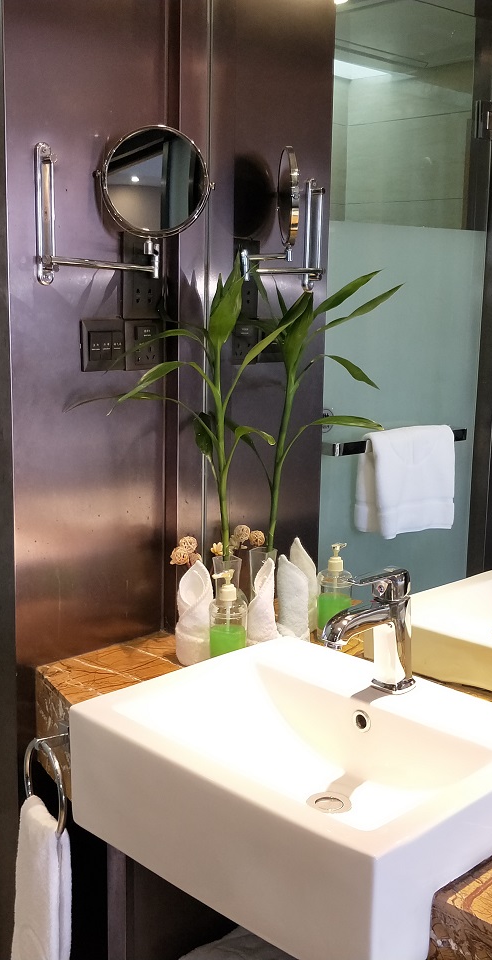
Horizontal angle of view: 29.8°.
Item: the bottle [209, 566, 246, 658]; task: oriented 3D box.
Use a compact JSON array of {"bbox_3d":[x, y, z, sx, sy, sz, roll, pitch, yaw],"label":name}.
[{"bbox_3d":[-0.028,0.233,1.517,0.060,0.174,0.060,1,9,0],"label":"bottle"}]

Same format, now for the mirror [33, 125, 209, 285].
[{"bbox_3d":[-0.198,-0.445,1.511,0.276,0.258,0.146,-1,9,-7],"label":"mirror"}]

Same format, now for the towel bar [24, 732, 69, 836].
[{"bbox_3d":[-0.297,0.462,1.423,0.055,0.158,0.148,-6,11,-35],"label":"towel bar"}]

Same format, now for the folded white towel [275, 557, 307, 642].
[{"bbox_3d":[0.086,0.216,1.641,0.058,0.168,0.065,8,12,41],"label":"folded white towel"}]

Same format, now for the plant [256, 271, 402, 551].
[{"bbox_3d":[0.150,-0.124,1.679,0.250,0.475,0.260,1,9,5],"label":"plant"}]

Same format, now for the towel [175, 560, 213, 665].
[{"bbox_3d":[-0.088,0.228,1.622,0.067,0.172,0.067,3,9,14],"label":"towel"}]

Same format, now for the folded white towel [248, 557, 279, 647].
[{"bbox_3d":[0.029,0.229,1.636,0.066,0.170,0.066,1,9,0],"label":"folded white towel"}]

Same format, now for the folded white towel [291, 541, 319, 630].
[{"bbox_3d":[0.107,0.194,1.755,0.064,0.170,0.064,-2,9,-13],"label":"folded white towel"}]

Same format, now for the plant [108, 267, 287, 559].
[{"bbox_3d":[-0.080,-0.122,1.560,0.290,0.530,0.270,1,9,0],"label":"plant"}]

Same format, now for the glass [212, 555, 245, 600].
[{"bbox_3d":[-0.033,0.223,1.687,0.045,0.163,0.045,-7,12,-43],"label":"glass"}]

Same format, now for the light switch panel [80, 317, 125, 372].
[{"bbox_3d":[-0.237,-0.227,1.561,0.086,0.086,0.010,-8,12,-43],"label":"light switch panel"}]

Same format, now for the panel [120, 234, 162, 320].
[{"bbox_3d":[-0.173,-0.350,1.601,0.086,0.146,0.010,-8,12,-43],"label":"panel"}]

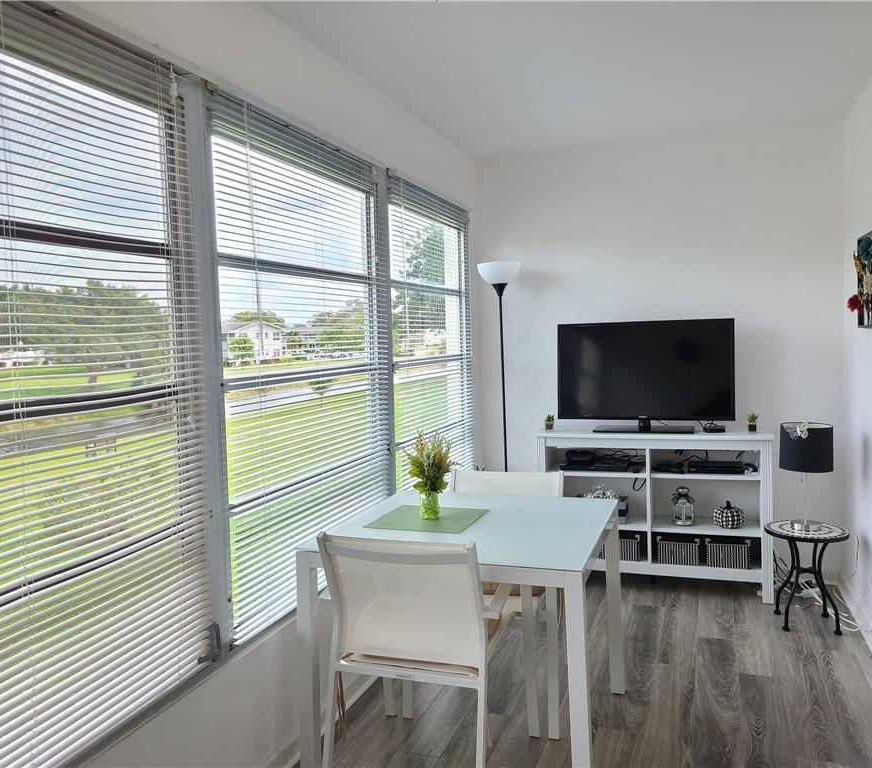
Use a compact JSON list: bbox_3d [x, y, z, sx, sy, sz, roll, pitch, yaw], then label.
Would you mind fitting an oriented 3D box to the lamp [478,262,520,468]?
[{"bbox_3d":[0.384,0.207,4.422,0.260,1.800,0.260,0,4,20],"label":"lamp"}]

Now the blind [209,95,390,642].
[{"bbox_3d":[-0.418,-0.067,2.779,0.100,1.600,1.230,0,4,20],"label":"blind"}]

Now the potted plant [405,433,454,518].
[{"bbox_3d":[-0.023,0.323,2.766,0.180,0.305,0.170,-1,3,0],"label":"potted plant"}]

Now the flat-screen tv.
[{"bbox_3d":[1.158,-0.043,4.271,0.940,0.601,0.210,0,4,20],"label":"flat-screen tv"}]

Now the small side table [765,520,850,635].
[{"bbox_3d":[1.730,0.901,3.594,0.360,0.450,0.360,0,4,20],"label":"small side table"}]

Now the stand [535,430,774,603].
[{"bbox_3d":[1.194,0.679,4.247,1.210,0.839,0.403,0,4,20],"label":"stand"}]

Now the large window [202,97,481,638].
[{"bbox_3d":[-0.204,-0.107,3.376,0.100,1.600,2.500,0,4,20],"label":"large window"}]

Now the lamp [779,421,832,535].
[{"bbox_3d":[1.731,0.433,3.598,0.230,0.487,0.230,0,4,20],"label":"lamp"}]

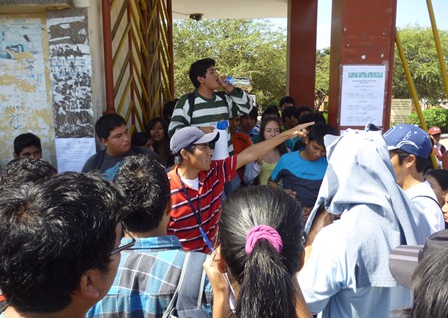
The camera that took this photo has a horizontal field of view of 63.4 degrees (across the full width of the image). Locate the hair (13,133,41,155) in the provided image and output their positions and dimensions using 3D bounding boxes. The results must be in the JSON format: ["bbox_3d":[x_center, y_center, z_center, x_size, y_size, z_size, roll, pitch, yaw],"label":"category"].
[{"bbox_3d":[-1.262,-0.086,2.320,0.170,0.170,0.190,-4,8,-30],"label":"hair"}]

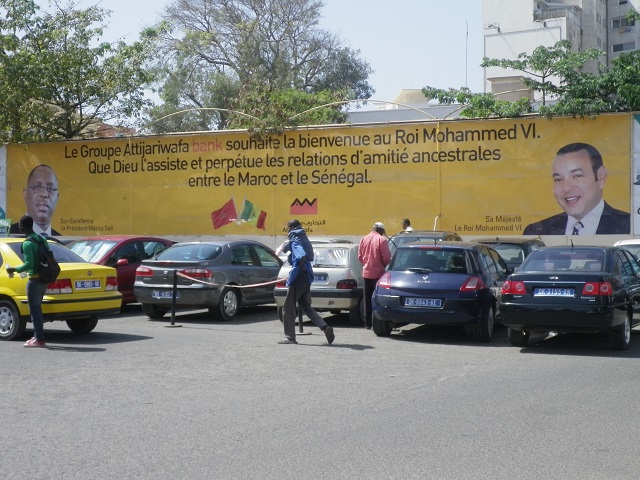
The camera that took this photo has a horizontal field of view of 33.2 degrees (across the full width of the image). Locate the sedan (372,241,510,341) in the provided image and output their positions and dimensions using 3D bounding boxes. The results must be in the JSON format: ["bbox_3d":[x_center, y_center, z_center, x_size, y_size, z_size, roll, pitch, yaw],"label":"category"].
[{"bbox_3d":[2.178,0.762,17.175,1.770,1.460,4.210,0,0,20],"label":"sedan"}]

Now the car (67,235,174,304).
[{"bbox_3d":[-4.520,0.735,21.701,1.720,1.500,4.100,0,0,24],"label":"car"}]

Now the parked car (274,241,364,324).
[{"bbox_3d":[0.639,0.788,19.972,1.660,1.400,3.900,0,0,21],"label":"parked car"}]

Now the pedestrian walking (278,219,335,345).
[{"bbox_3d":[-0.200,0.615,15.451,0.780,1.760,0.520,0,0,2],"label":"pedestrian walking"}]

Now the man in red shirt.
[{"bbox_3d":[0.910,0.606,17.951,0.550,1.770,0.360,0,0,20],"label":"man in red shirt"}]

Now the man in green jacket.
[{"bbox_3d":[-4.070,0.591,15.101,0.550,1.810,0.520,0,0,15],"label":"man in green jacket"}]

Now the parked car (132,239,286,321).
[{"bbox_3d":[-1.816,0.766,21.012,1.770,1.440,4.570,0,0,22],"label":"parked car"}]

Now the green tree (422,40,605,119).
[{"bbox_3d":[5.300,-1.876,28.997,4.600,6.700,4.500,0,0,22],"label":"green tree"}]

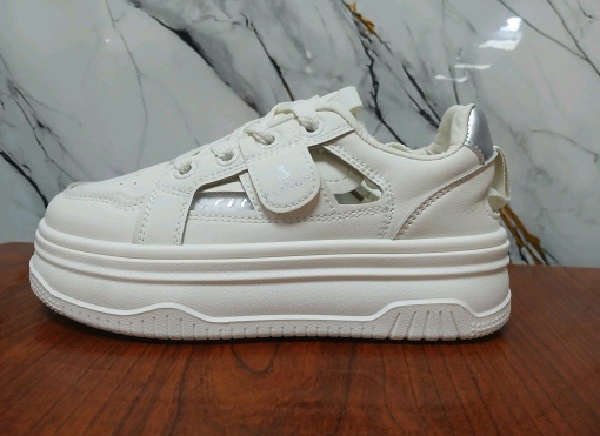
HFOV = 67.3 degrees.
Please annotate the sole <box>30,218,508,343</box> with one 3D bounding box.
[{"bbox_3d":[-0.021,0.029,0.259,0.274,0.051,0.100,1,5,3],"label":"sole"}]

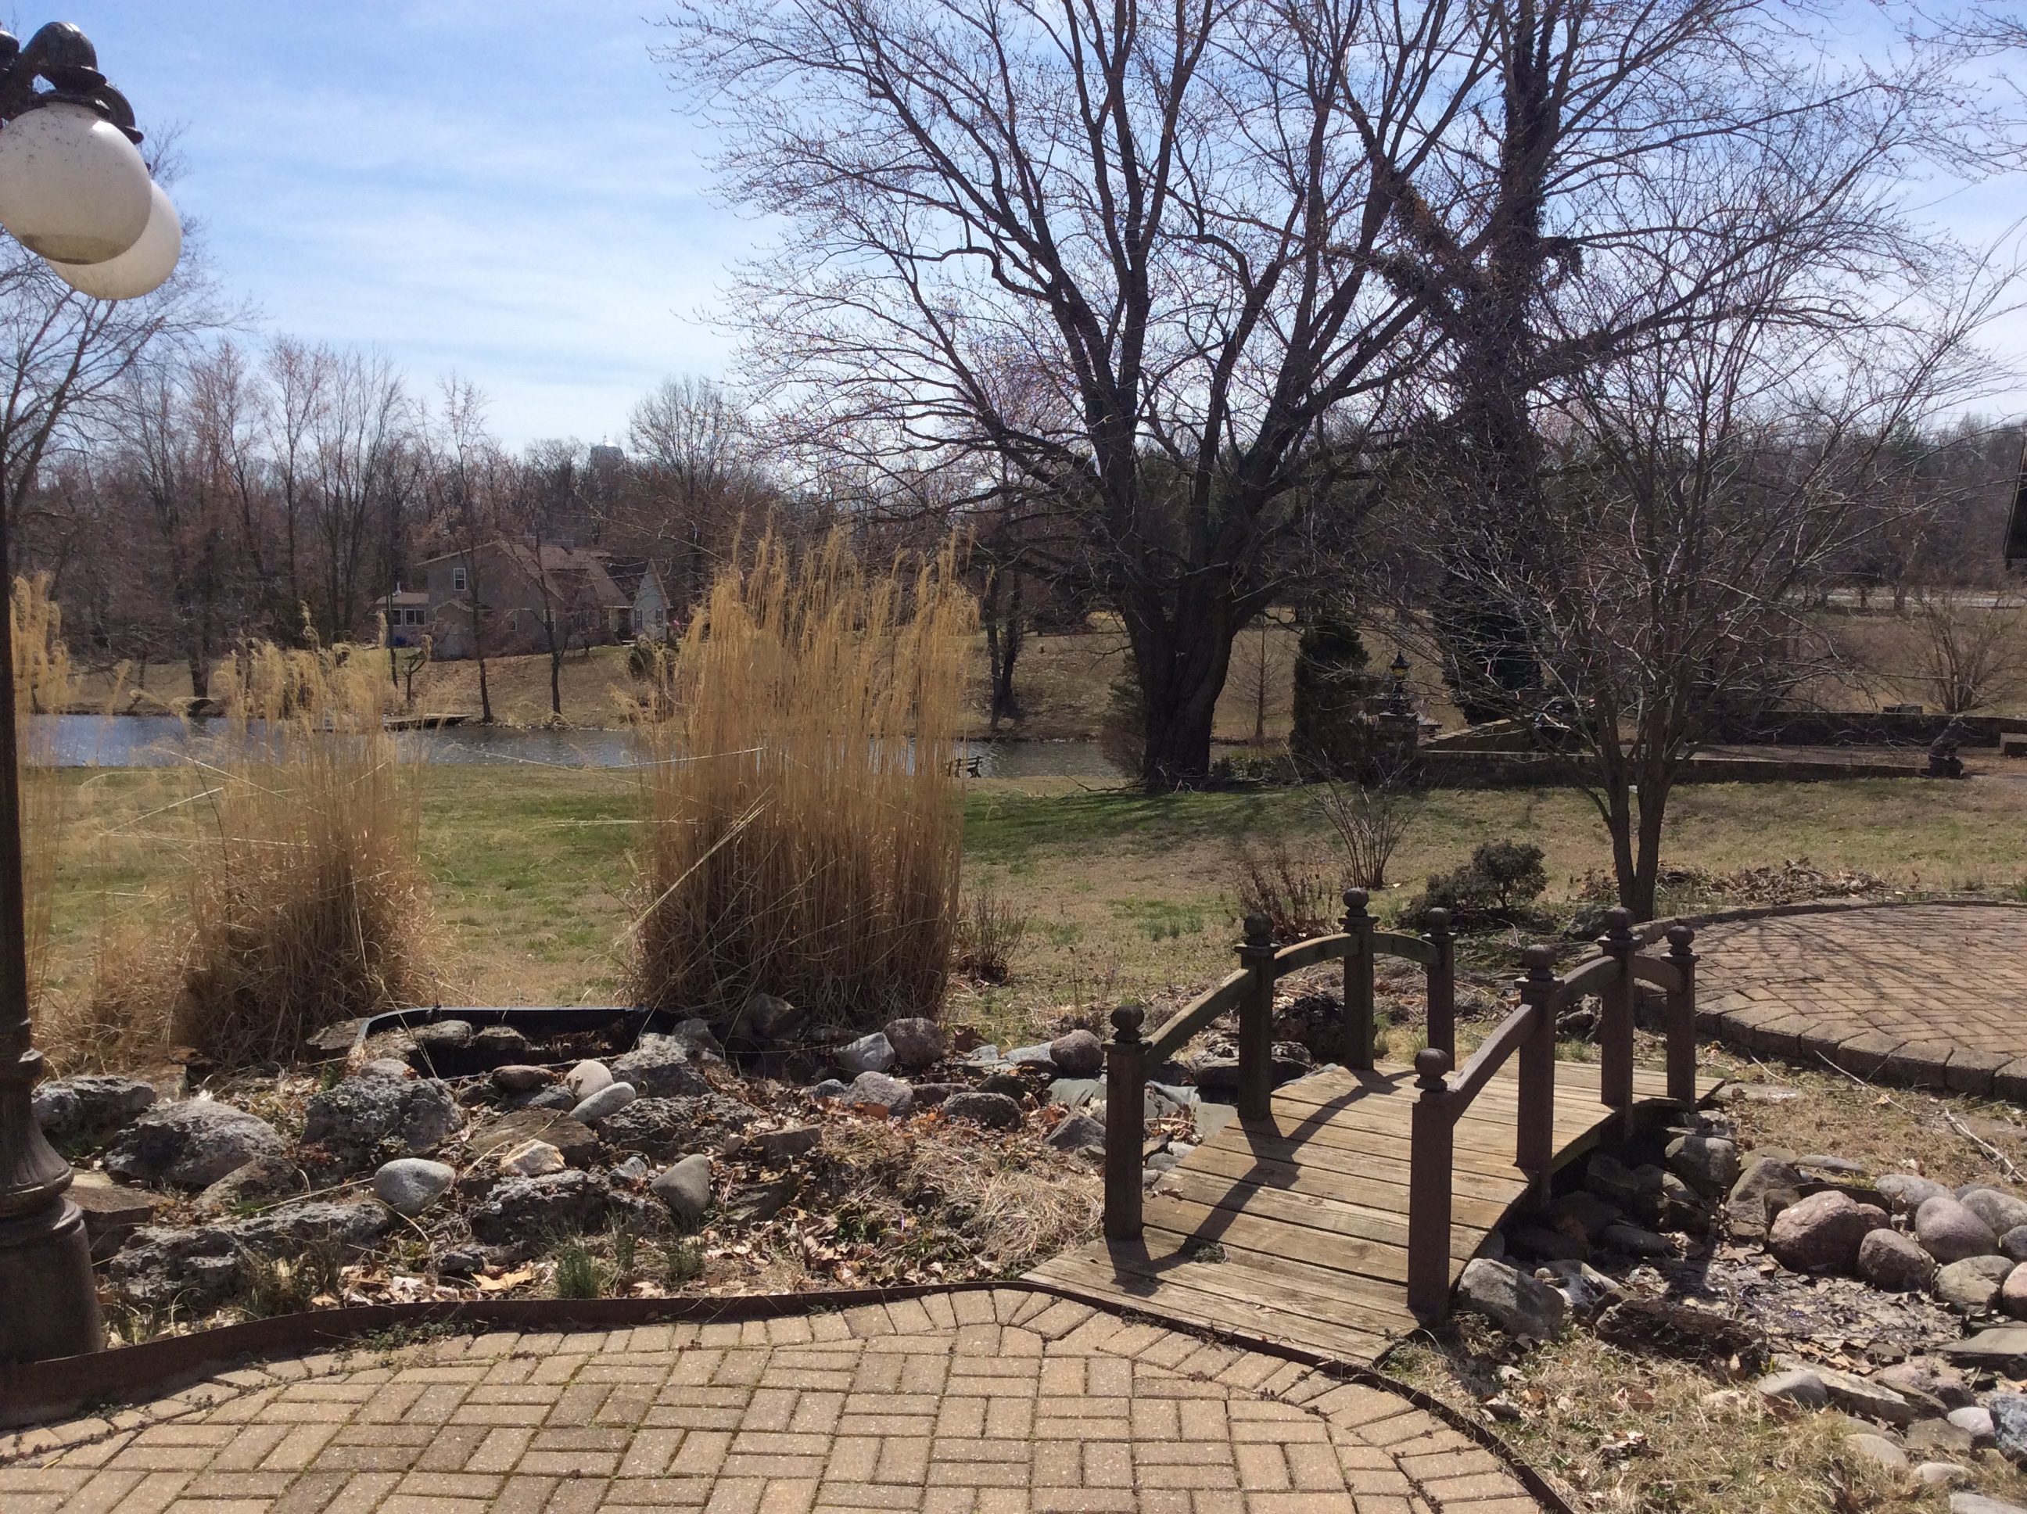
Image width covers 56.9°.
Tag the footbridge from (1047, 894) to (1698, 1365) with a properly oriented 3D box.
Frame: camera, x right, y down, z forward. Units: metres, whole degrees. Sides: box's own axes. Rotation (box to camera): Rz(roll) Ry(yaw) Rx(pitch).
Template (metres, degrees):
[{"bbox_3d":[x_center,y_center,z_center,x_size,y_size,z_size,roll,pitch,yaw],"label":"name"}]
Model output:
[{"bbox_3d":[1.246,0.857,5.519,0.930,0.810,2.980,3,5,34],"label":"footbridge"}]

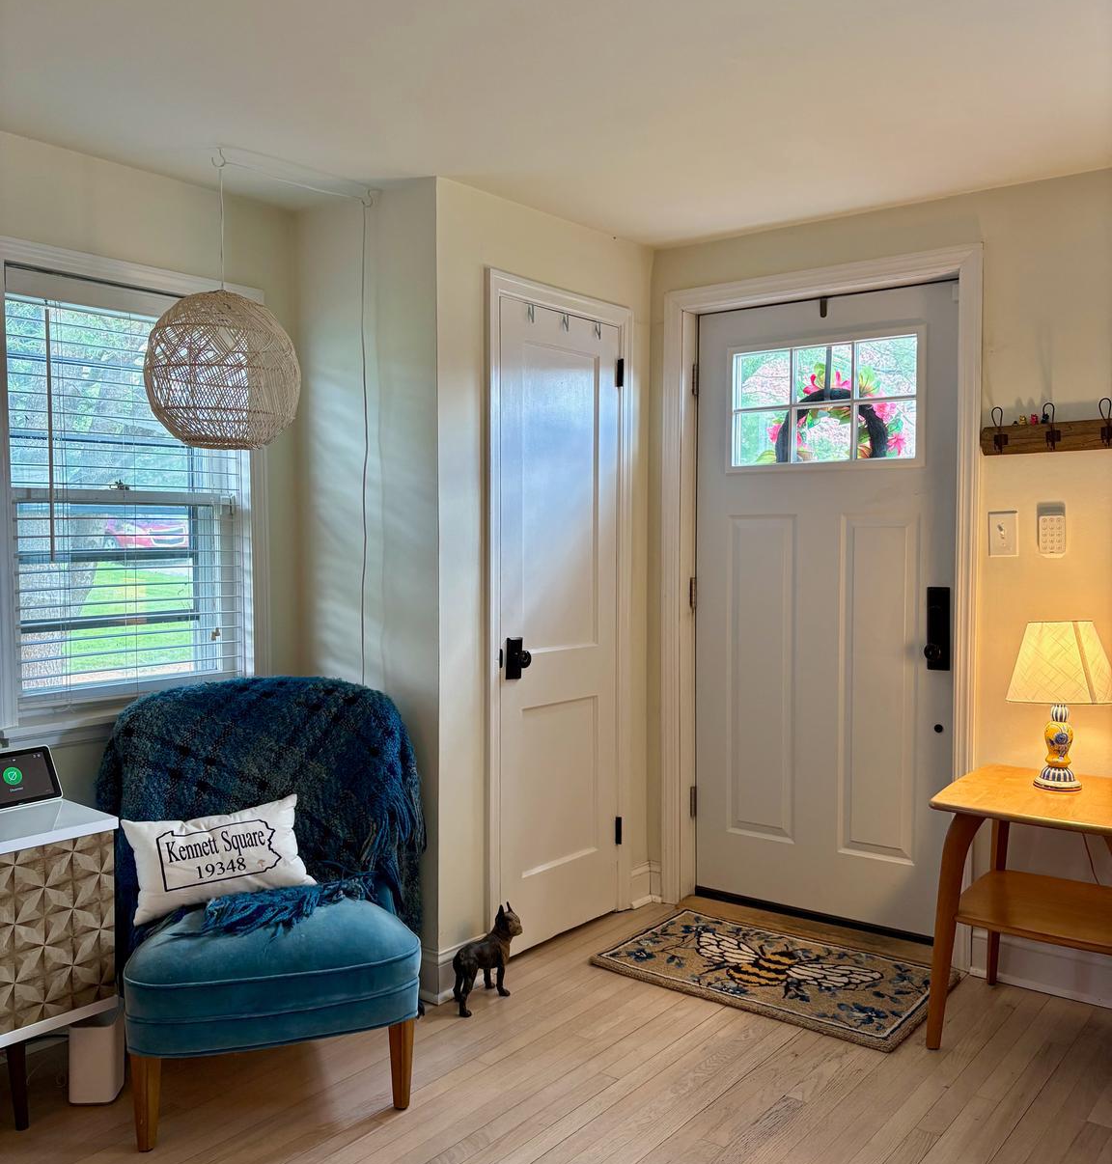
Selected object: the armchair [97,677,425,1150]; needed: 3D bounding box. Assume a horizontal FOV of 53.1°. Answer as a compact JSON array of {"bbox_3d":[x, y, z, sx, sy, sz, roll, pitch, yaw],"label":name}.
[{"bbox_3d":[-0.686,0.720,2.678,0.730,0.890,0.730,-1,3,-18],"label":"armchair"}]

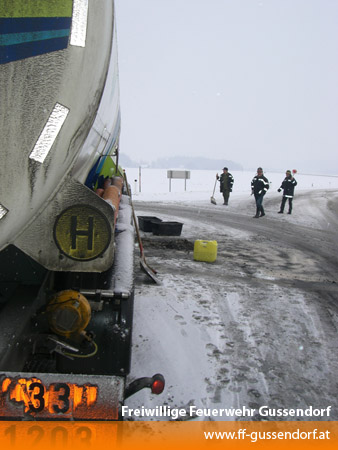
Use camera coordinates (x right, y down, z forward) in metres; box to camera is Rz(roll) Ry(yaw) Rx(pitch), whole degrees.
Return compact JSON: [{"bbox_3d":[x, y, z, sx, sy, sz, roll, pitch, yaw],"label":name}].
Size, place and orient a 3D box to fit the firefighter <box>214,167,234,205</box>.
[{"bbox_3d":[2.607,-1.808,23.090,0.850,1.780,0.550,4,7,27],"label":"firefighter"}]

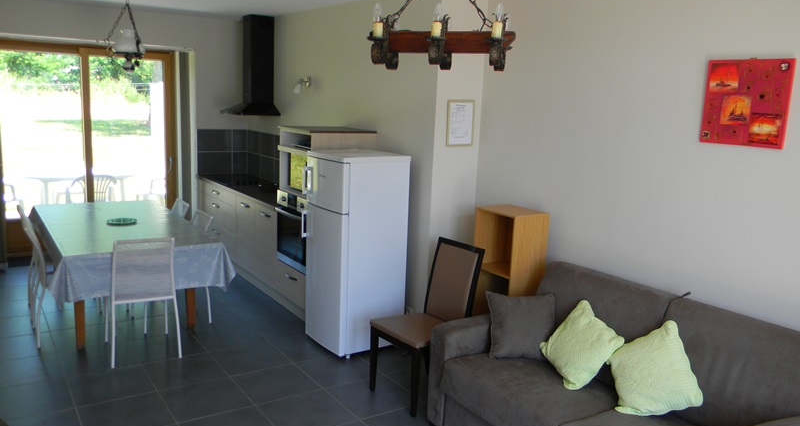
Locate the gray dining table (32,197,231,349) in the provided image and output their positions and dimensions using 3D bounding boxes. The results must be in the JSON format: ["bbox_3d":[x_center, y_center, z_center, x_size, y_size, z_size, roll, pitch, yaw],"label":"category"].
[{"bbox_3d":[-2.256,0.448,5.226,1.070,0.750,1.980,-4,12,-33],"label":"gray dining table"}]

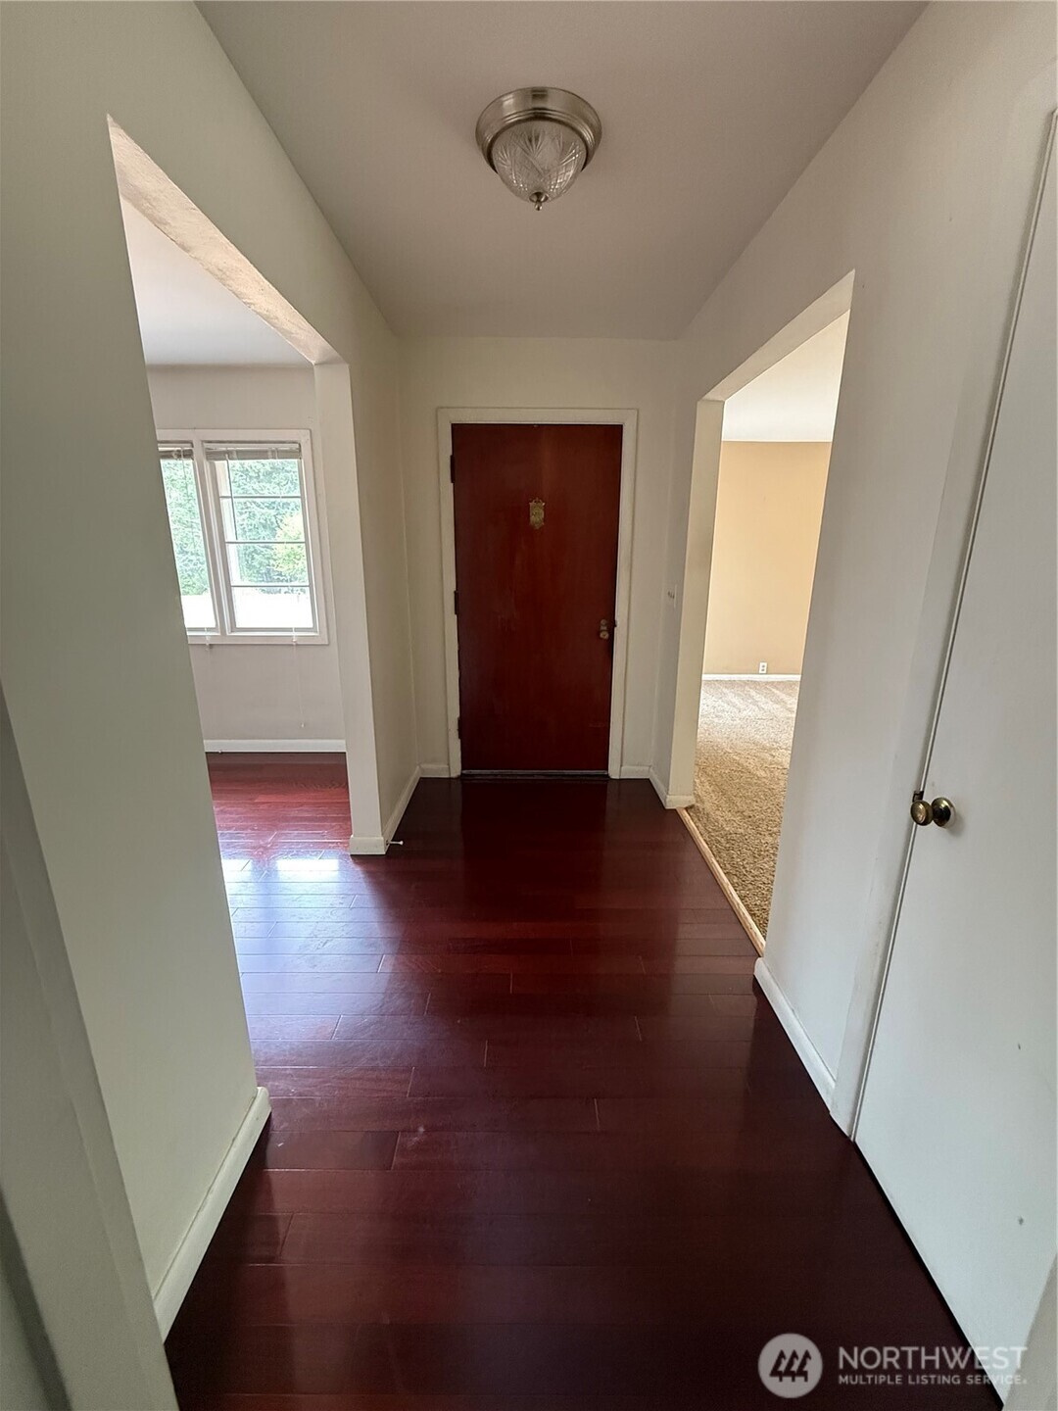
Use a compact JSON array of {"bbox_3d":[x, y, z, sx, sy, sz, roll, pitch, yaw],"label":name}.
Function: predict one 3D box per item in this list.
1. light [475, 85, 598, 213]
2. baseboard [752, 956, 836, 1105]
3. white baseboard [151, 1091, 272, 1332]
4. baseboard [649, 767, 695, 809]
[{"bbox_3d":[0.026,-1.422,1.528,0.330,0.170,0.330,0,15,-1],"label":"light"},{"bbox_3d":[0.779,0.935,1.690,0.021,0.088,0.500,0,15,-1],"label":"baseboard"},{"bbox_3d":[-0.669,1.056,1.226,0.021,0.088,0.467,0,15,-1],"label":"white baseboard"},{"bbox_3d":[0.835,0.477,3.359,0.158,0.088,0.424,0,15,-1],"label":"baseboard"}]

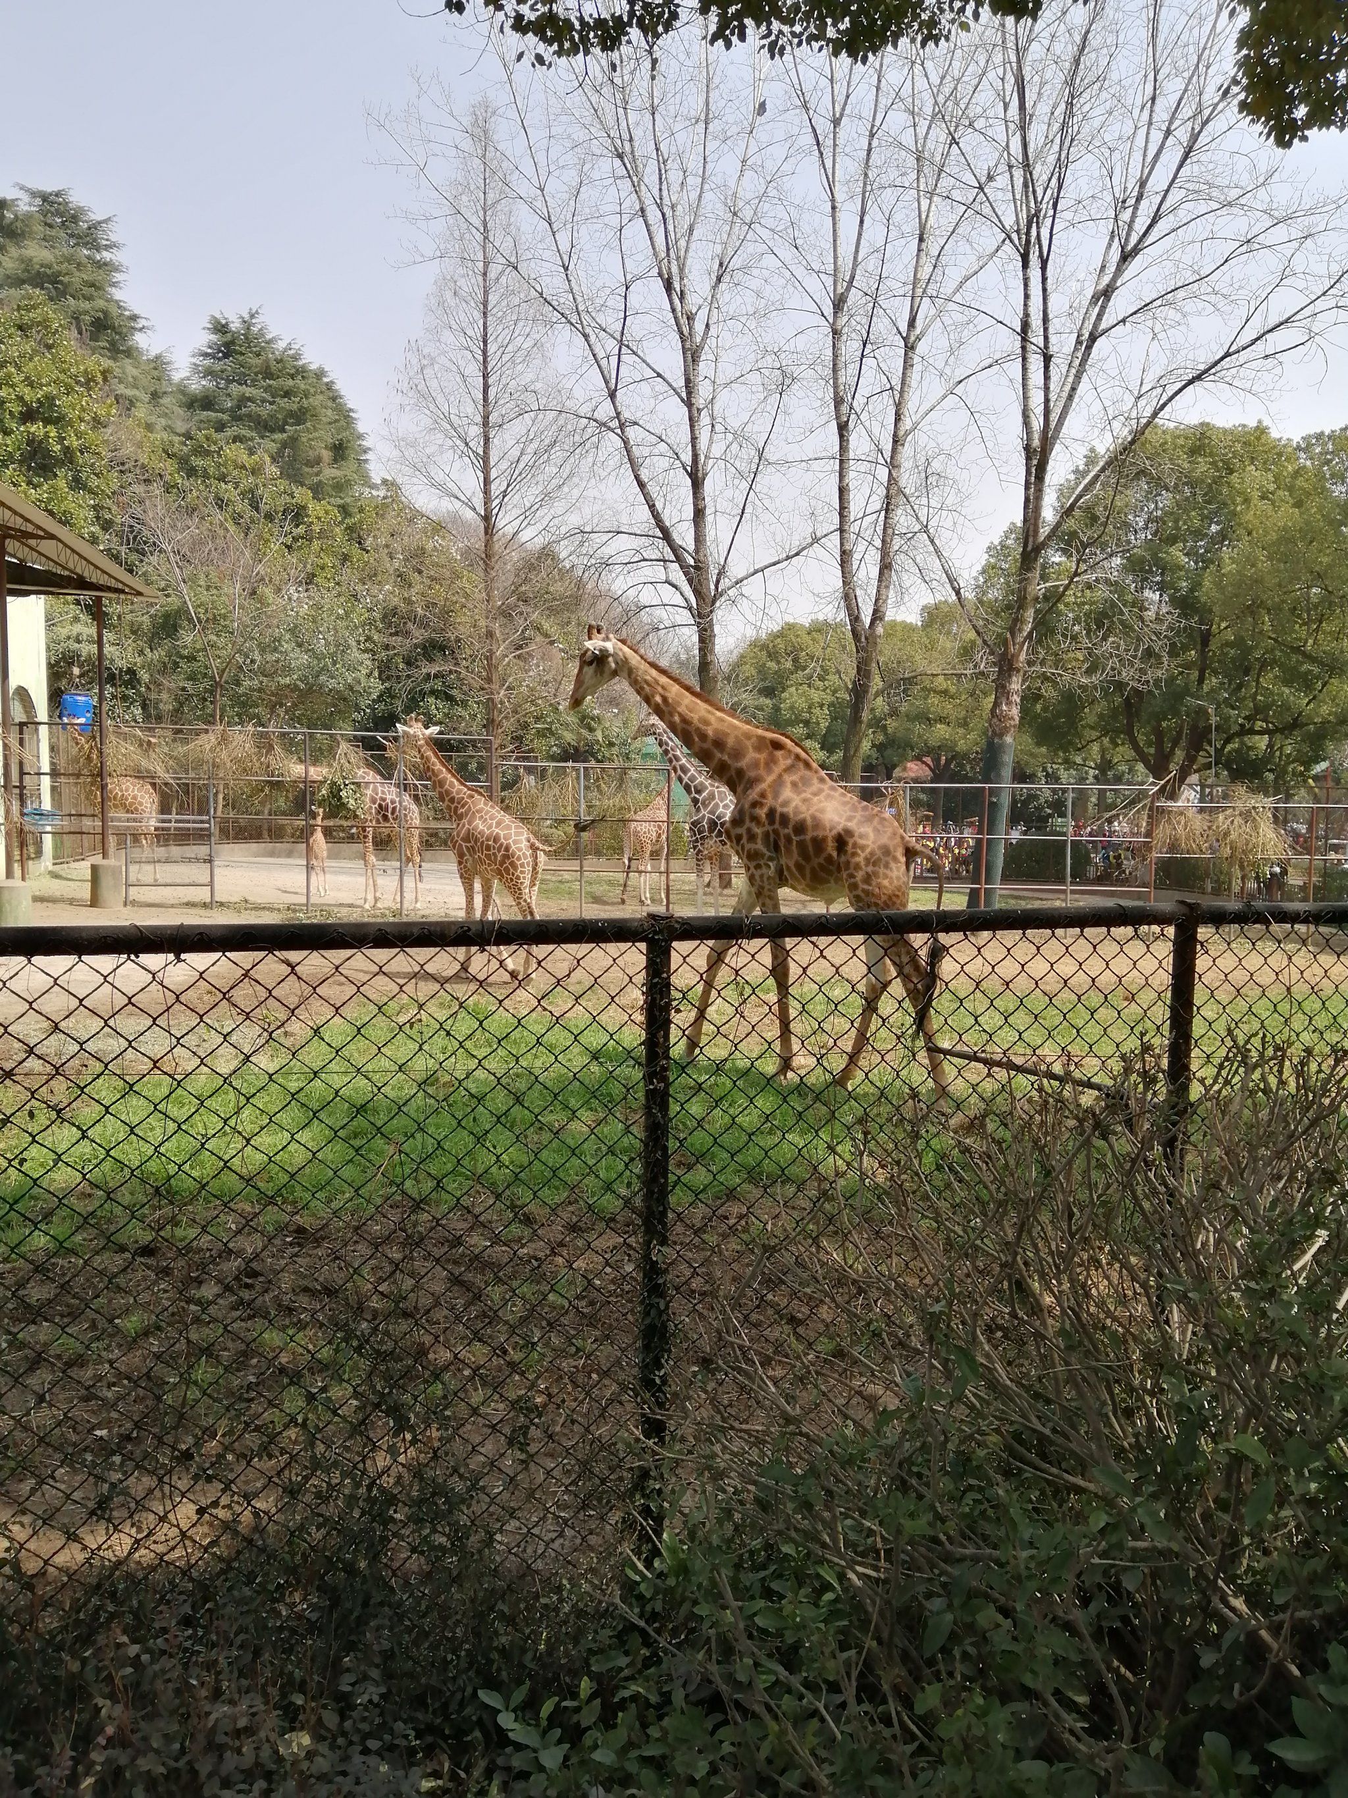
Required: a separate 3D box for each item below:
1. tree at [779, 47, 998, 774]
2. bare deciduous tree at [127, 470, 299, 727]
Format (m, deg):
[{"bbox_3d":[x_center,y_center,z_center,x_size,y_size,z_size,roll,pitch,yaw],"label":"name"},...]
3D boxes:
[{"bbox_3d":[4.792,-9.928,30.818,5.300,19.680,5.000,0,4,0],"label":"tree"},{"bbox_3d":[-14.495,-7.527,42.553,5.500,11.740,5.000,0,4,0],"label":"bare deciduous tree"}]

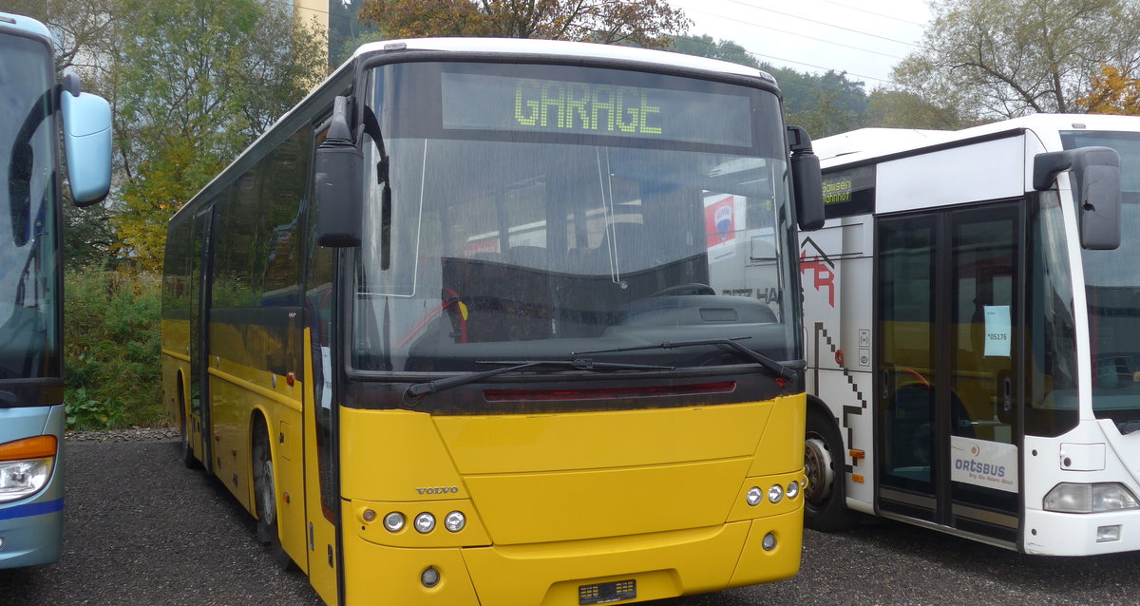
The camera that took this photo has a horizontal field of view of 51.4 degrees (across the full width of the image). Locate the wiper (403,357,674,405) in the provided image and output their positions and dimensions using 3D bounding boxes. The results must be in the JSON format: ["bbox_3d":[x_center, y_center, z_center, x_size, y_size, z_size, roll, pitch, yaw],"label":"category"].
[{"bbox_3d":[-0.114,0.353,5.602,1.330,0.200,0.160,0,0,-23],"label":"wiper"}]

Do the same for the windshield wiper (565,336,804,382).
[{"bbox_3d":[0.606,0.287,5.939,1.290,0.230,0.160,0,0,-23],"label":"windshield wiper"}]

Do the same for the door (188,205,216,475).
[{"bbox_3d":[-3.548,0.364,11.469,0.160,2.420,1.600,0,0,-23],"label":"door"}]

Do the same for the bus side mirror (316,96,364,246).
[{"bbox_3d":[-1.036,-0.590,5.351,0.200,0.680,0.180,0,0,-23],"label":"bus side mirror"}]

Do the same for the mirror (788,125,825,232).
[{"bbox_3d":[1.307,-0.682,6.524,0.190,0.590,0.170,0,0,-23],"label":"mirror"}]

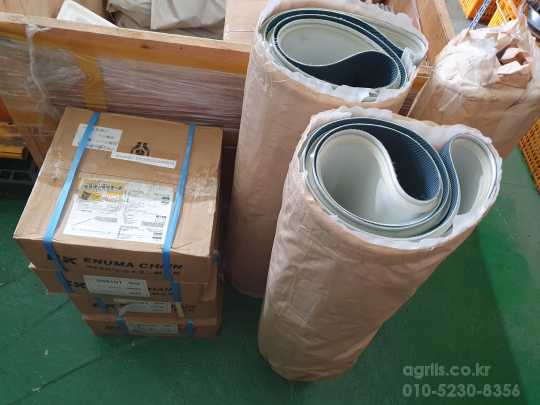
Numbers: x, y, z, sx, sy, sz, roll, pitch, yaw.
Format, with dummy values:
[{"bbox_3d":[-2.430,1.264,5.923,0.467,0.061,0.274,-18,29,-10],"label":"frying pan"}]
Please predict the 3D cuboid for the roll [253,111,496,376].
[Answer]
[{"bbox_3d":[0.210,0.190,1.145,0.435,0.927,0.356,-20,58,-20],"label":"roll"}]

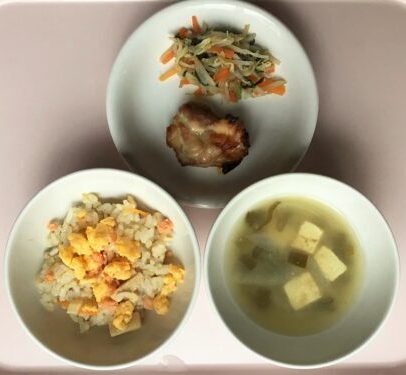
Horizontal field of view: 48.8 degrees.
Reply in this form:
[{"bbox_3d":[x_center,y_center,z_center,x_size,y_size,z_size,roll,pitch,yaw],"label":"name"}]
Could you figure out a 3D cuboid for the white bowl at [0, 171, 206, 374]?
[{"bbox_3d":[-0.064,0.054,0.317,0.127,0.055,0.127,0,87,0],"label":"white bowl"}]

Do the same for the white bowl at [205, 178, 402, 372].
[{"bbox_3d":[0.065,0.056,0.319,0.127,0.055,0.127,0,87,0],"label":"white bowl"}]

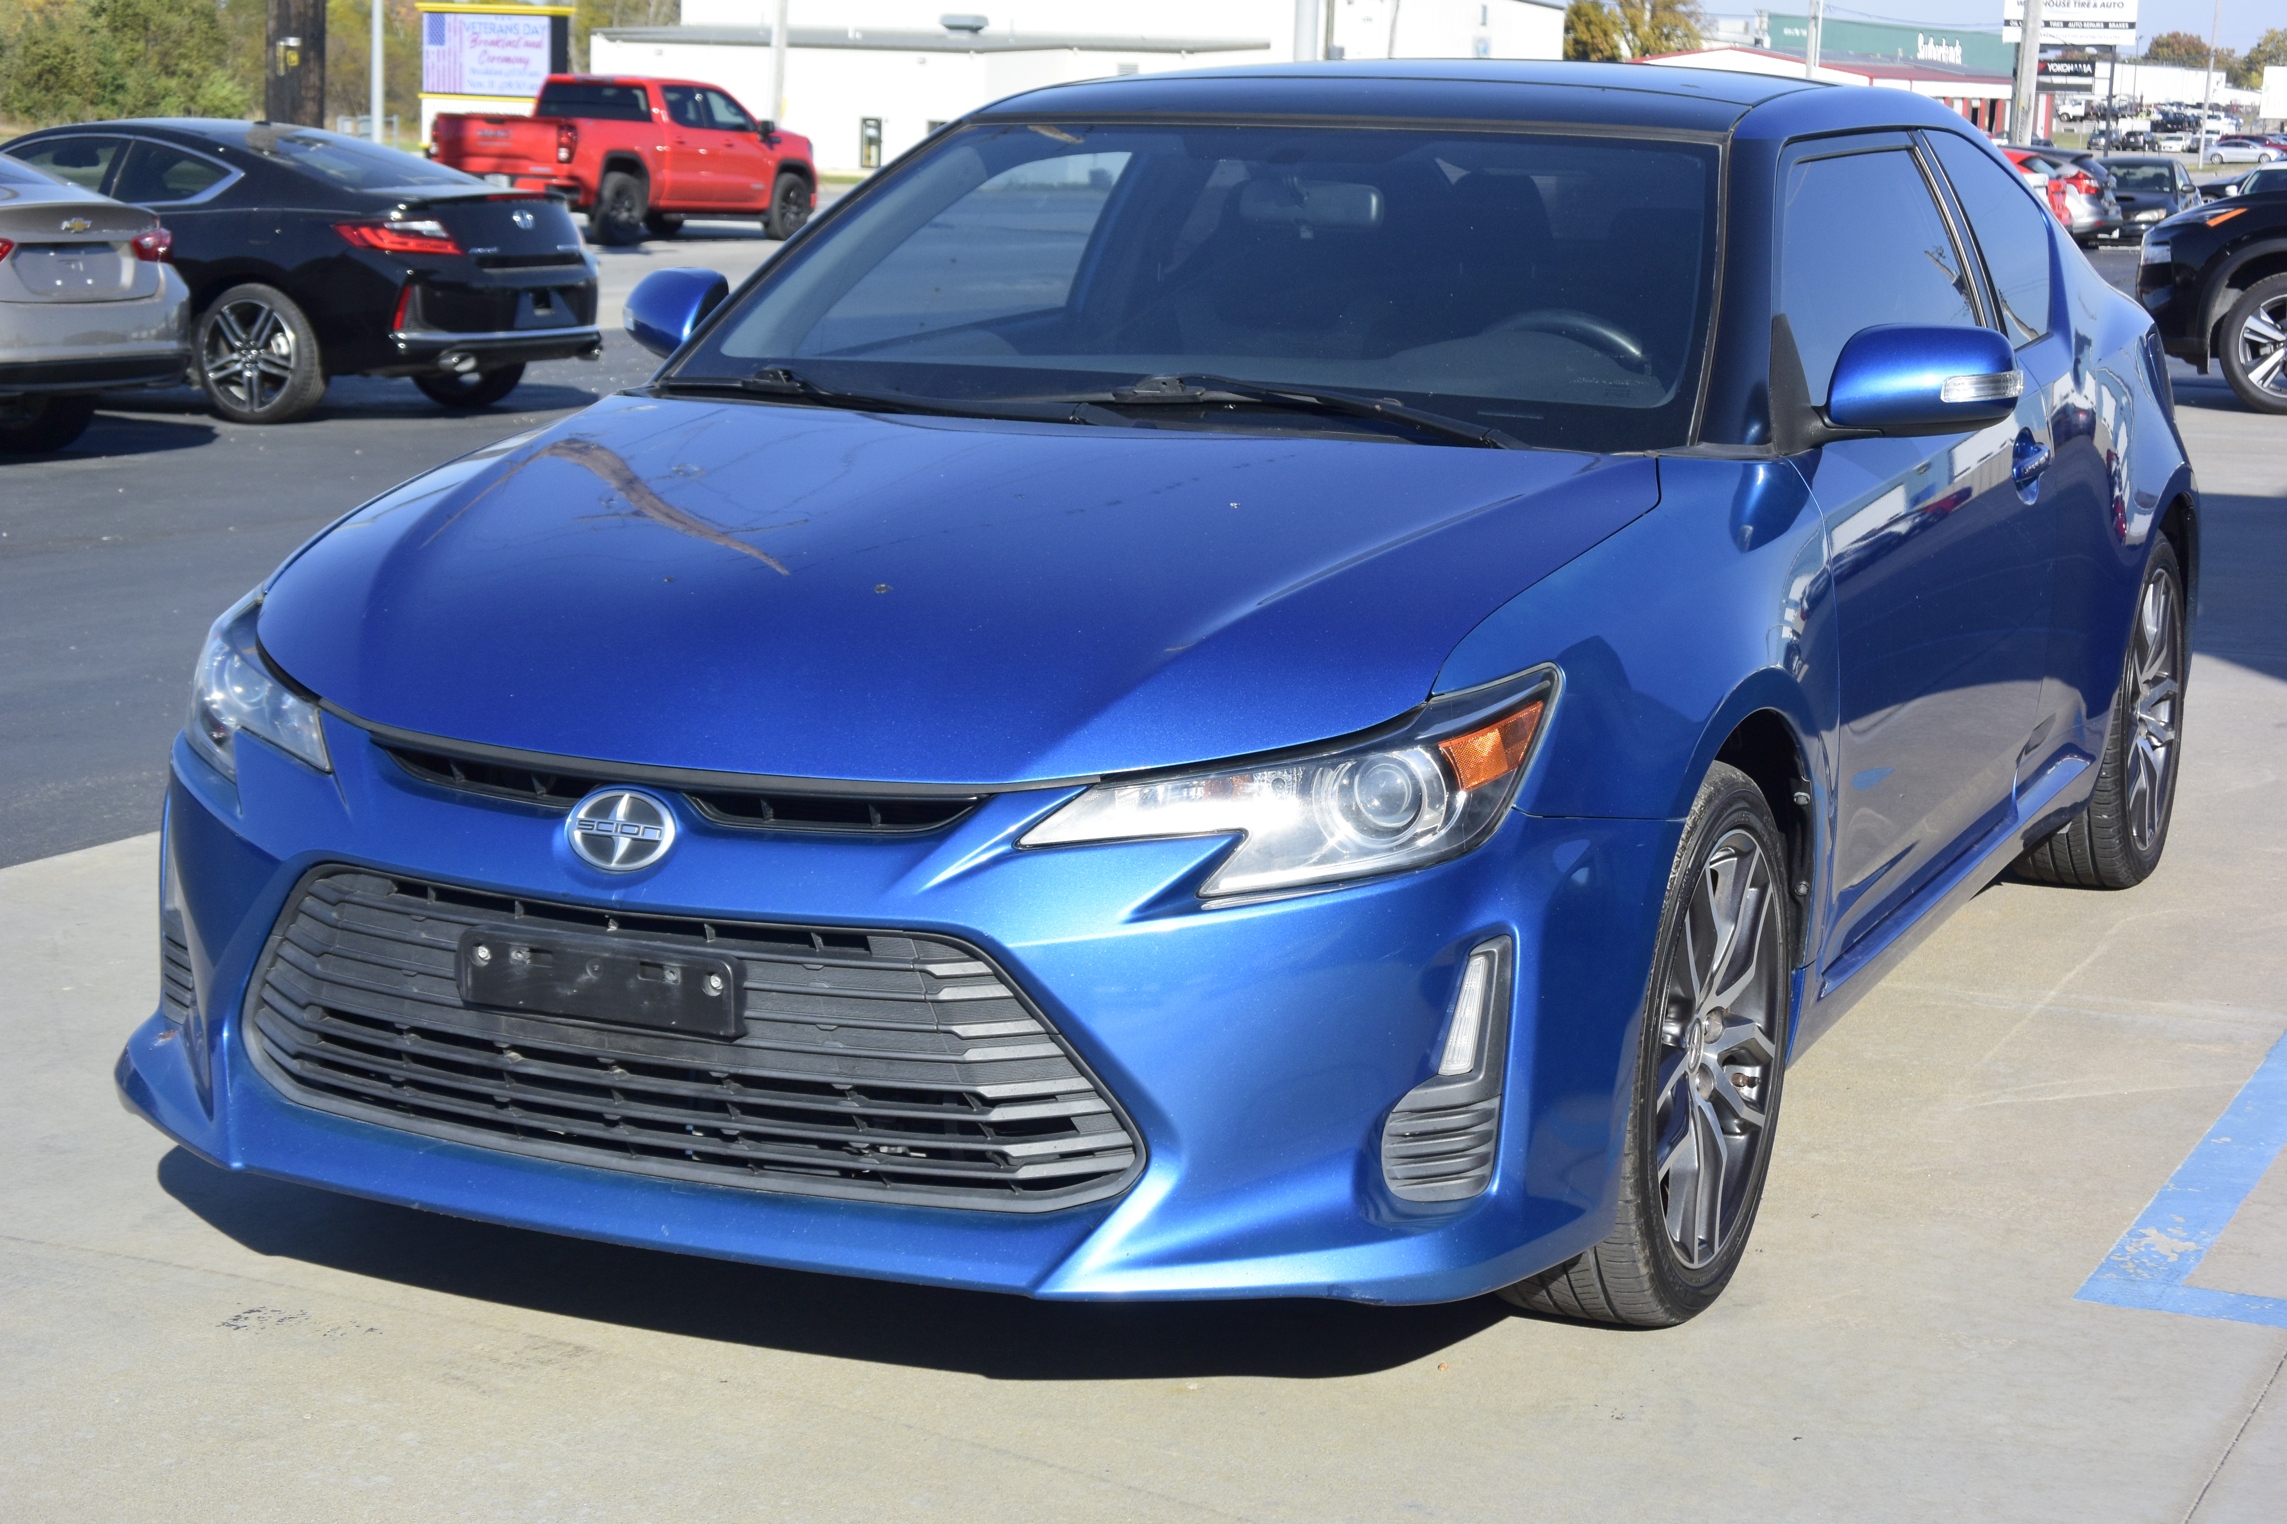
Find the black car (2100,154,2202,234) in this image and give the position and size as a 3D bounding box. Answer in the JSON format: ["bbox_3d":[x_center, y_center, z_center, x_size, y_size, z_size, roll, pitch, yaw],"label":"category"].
[{"bbox_3d":[14.853,-8.320,54.285,1.780,1.460,4.570,5,11,22],"label":"black car"}]

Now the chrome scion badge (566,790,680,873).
[{"bbox_3d":[-0.514,0.068,3.576,0.121,0.085,0.020,6,-11,25],"label":"chrome scion badge"}]

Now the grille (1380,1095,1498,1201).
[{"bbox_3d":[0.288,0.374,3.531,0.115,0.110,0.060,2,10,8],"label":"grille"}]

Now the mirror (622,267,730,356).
[{"bbox_3d":[-0.647,-0.647,5.309,0.235,0.145,0.140,6,11,25],"label":"mirror"}]

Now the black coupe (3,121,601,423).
[{"bbox_3d":[-5.032,-2.555,18.420,4.834,1.436,1.854,5,11,24],"label":"black coupe"}]

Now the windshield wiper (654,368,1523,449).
[{"bbox_3d":[-0.114,-0.447,4.503,1.250,0.095,0.220,6,11,25],"label":"windshield wiper"}]

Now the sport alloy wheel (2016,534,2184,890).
[{"bbox_3d":[1.707,-0.101,6.493,0.225,0.655,0.655,6,11,25],"label":"sport alloy wheel"}]

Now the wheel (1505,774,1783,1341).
[{"bbox_3d":[0.549,0.307,4.088,0.225,0.655,0.655,5,11,24],"label":"wheel"}]

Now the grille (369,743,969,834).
[{"bbox_3d":[-0.492,0.025,3.620,0.720,0.060,0.100,6,11,25],"label":"grille"}]

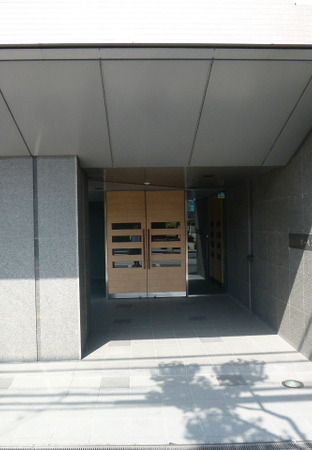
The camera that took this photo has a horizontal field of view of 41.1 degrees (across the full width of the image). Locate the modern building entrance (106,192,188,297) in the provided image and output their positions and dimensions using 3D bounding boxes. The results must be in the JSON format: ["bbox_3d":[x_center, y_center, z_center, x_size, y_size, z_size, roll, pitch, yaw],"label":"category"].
[{"bbox_3d":[-0.190,0.410,8.760,1.680,2.260,0.120,-1,0,-3],"label":"modern building entrance"}]

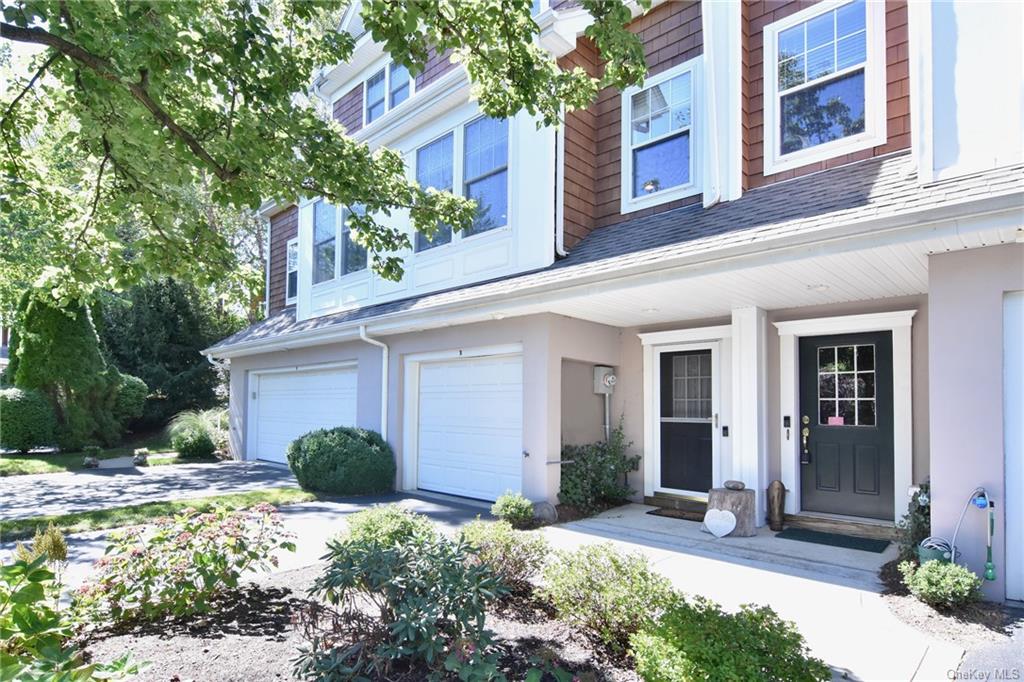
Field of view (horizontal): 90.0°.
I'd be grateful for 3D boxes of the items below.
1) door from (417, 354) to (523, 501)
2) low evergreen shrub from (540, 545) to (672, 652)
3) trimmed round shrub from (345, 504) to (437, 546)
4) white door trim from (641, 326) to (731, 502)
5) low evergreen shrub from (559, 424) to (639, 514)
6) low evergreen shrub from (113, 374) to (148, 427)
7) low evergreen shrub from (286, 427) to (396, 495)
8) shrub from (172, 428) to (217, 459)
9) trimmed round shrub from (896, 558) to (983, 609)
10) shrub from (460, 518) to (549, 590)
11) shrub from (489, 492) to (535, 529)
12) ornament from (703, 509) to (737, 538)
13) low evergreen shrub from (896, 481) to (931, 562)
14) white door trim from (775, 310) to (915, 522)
[{"bbox_3d":[-0.708,1.385,7.963,2.380,2.130,0.100,-3,-6,42],"label":"door"},{"bbox_3d":[0.628,1.684,3.400,0.880,0.580,0.800,0,-4,0],"label":"low evergreen shrub"},{"bbox_3d":[-1.059,1.684,4.500,0.760,0.500,0.700,1,-4,0],"label":"trimmed round shrub"},{"bbox_3d":[2.352,0.987,6.920,1.320,2.260,0.180,-3,-6,42],"label":"white door trim"},{"bbox_3d":[1.188,1.731,6.950,0.950,1.150,1.100,-3,-5,37],"label":"low evergreen shrub"},{"bbox_3d":[-13.453,2.057,18.000,1.350,1.750,1.300,-3,-5,38],"label":"low evergreen shrub"},{"bbox_3d":[-2.823,1.956,8.450,1.700,1.100,1.650,-3,-5,38],"label":"low evergreen shrub"},{"bbox_3d":[-8.499,2.744,13.700,1.050,0.800,1.000,-3,-5,38],"label":"shrub"},{"bbox_3d":[3.191,1.810,3.820,0.520,0.350,0.460,-3,-6,42],"label":"trimmed round shrub"},{"bbox_3d":[-0.063,1.777,4.300,0.740,0.500,0.700,0,-4,0],"label":"shrub"},{"bbox_3d":[0.006,2.002,6.100,0.510,0.440,0.500,0,-4,0],"label":"shrub"},{"bbox_3d":[2.180,1.903,5.350,0.340,0.300,0.060,-2,-12,37],"label":"ornament"},{"bbox_3d":[3.721,1.665,4.720,0.340,0.700,0.450,-3,-6,42],"label":"low evergreen shrub"},{"bbox_3d":[3.675,0.859,5.707,1.320,2.250,0.160,-3,-6,42],"label":"white door trim"}]

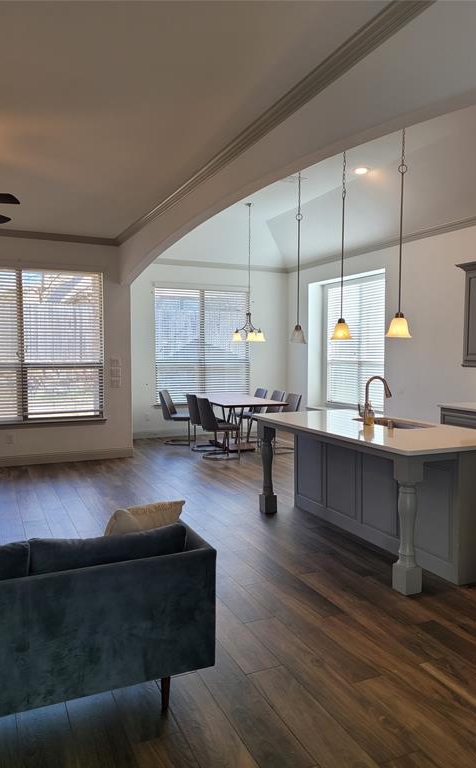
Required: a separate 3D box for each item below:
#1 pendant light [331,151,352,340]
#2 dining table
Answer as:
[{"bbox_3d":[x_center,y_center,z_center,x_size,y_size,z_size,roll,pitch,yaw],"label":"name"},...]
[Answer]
[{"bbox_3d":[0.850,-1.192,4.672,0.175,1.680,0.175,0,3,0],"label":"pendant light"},{"bbox_3d":[-0.016,0.616,9.148,0.950,0.760,2.000,-1,3,-15],"label":"dining table"}]

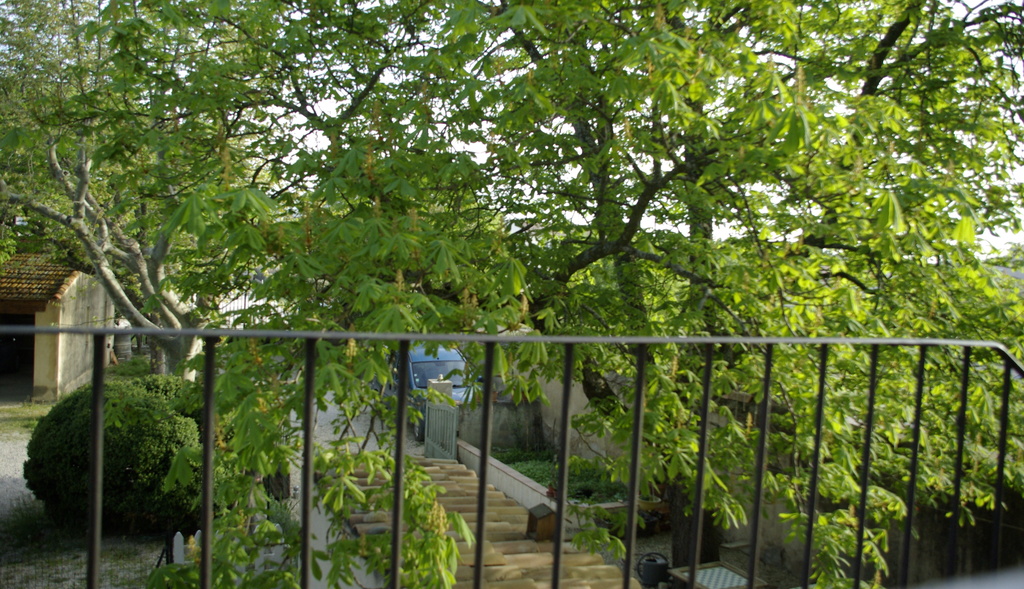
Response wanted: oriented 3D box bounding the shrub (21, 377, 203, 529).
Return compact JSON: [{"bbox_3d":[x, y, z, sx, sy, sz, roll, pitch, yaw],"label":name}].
[{"bbox_3d":[-5.150,2.070,10.150,2.200,1.870,2.150,3,2,0],"label":"shrub"}]

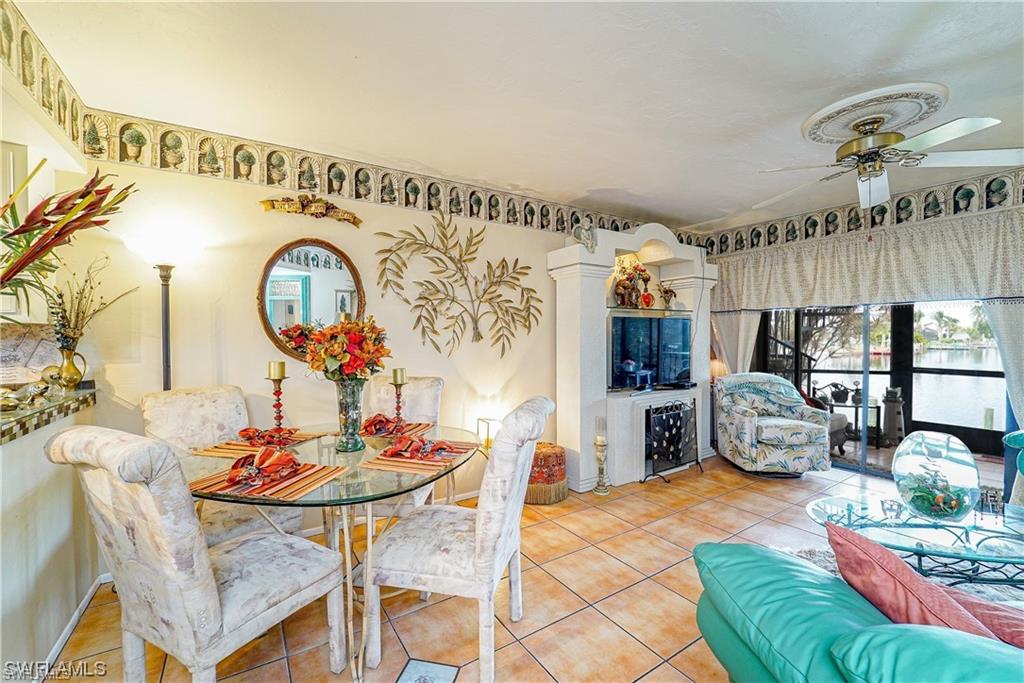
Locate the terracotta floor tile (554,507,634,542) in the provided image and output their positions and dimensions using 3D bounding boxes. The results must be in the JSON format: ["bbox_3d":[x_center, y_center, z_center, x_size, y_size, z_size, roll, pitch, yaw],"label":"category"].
[{"bbox_3d":[0.553,1.218,2.653,0.395,0.012,0.395,-1,0,-32],"label":"terracotta floor tile"}]

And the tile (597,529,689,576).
[{"bbox_3d":[0.764,1.213,2.313,0.395,0.012,0.395,-1,0,-32],"label":"tile"}]

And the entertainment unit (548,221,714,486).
[{"bbox_3d":[1.197,0.059,3.824,1.920,2.300,0.530,-1,0,-32],"label":"entertainment unit"}]

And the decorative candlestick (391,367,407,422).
[{"bbox_3d":[-0.566,0.299,2.000,0.100,0.336,0.100,-1,0,-32],"label":"decorative candlestick"}]

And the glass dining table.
[{"bbox_3d":[-0.742,0.865,1.818,1.170,0.740,1.170,-1,0,12],"label":"glass dining table"}]

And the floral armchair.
[{"bbox_3d":[2.393,0.767,3.784,0.750,0.860,0.770,-1,0,-2],"label":"floral armchair"}]

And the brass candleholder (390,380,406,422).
[{"bbox_3d":[-0.566,0.338,2.000,0.100,0.259,0.100,-1,0,-32],"label":"brass candleholder"}]

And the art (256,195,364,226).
[{"bbox_3d":[-1.250,-0.847,2.518,0.600,0.180,0.050,-1,0,-32],"label":"art"}]

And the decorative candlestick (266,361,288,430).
[{"bbox_3d":[-1.042,0.276,1.775,0.100,0.374,0.100,-1,0,-32],"label":"decorative candlestick"}]

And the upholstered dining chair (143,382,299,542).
[{"bbox_3d":[-1.419,0.745,1.936,0.630,1.000,0.480,0,0,33],"label":"upholstered dining chair"}]

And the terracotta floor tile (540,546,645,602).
[{"bbox_3d":[0.425,1.218,2.102,0.395,0.012,0.395,-1,0,-32],"label":"terracotta floor tile"}]

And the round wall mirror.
[{"bbox_3d":[-1.265,-0.265,2.568,0.630,0.790,0.050,-1,0,-32],"label":"round wall mirror"}]

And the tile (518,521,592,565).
[{"bbox_3d":[0.220,1.230,2.463,0.400,0.012,0.400,-1,0,-32],"label":"tile"}]

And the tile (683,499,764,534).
[{"bbox_3d":[1.443,1.203,2.736,0.395,0.012,0.395,-1,0,-32],"label":"tile"}]

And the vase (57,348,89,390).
[{"bbox_3d":[-2.130,0.136,1.930,0.090,0.203,0.120,0,0,42],"label":"vase"}]

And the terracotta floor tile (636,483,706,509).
[{"bbox_3d":[1.232,1.208,3.076,0.395,0.012,0.395,-1,0,-32],"label":"terracotta floor tile"}]

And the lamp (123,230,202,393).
[{"bbox_3d":[-1.733,0.344,2.006,0.320,1.810,0.320,-1,0,-32],"label":"lamp"}]

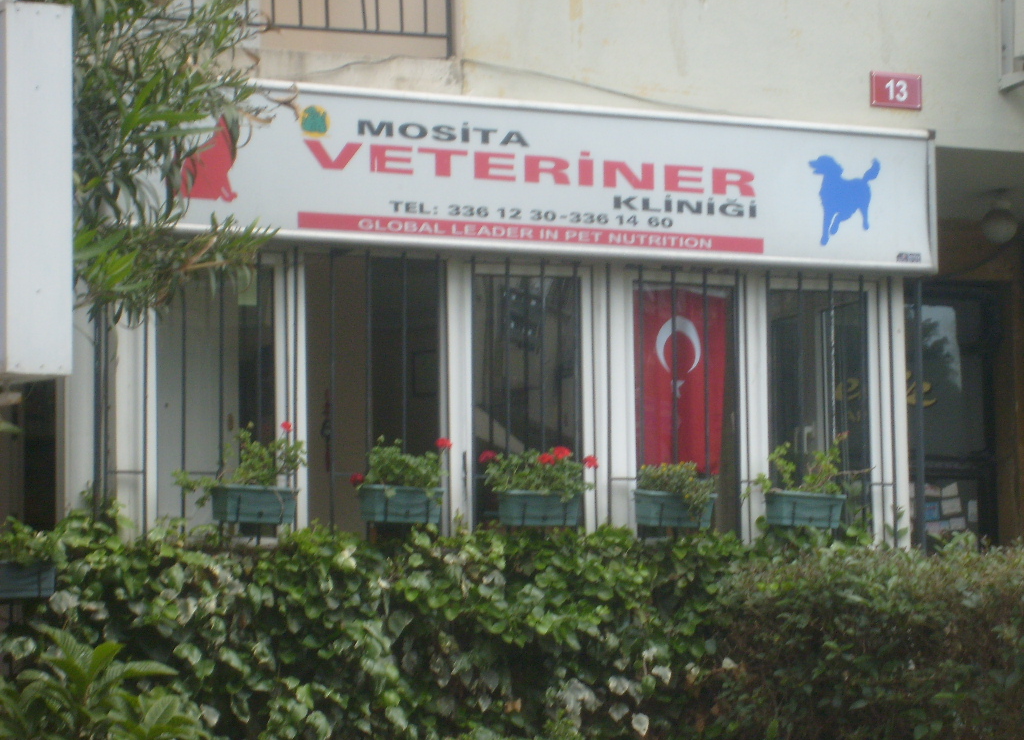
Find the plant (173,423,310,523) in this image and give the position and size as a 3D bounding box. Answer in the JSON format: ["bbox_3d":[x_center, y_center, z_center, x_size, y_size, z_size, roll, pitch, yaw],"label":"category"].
[{"bbox_3d":[-1.252,0.475,14.402,0.579,0.488,0.270,2,-6,-27],"label":"plant"}]

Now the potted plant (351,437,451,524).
[{"bbox_3d":[-0.520,0.518,14.769,0.453,0.420,0.250,2,-6,-27],"label":"potted plant"}]

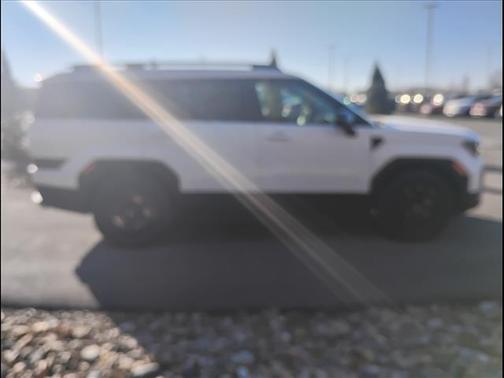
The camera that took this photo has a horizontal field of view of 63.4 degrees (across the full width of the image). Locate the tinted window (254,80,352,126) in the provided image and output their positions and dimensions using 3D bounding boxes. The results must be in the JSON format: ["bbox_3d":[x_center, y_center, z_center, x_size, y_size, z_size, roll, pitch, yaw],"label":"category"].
[{"bbox_3d":[0.502,-0.824,3.942,0.957,0.435,0.140,-1,12,-4],"label":"tinted window"}]

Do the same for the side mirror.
[{"bbox_3d":[0.867,-0.598,3.779,0.180,0.210,0.240,-1,12,-4],"label":"side mirror"}]

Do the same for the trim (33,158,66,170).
[{"bbox_3d":[-1.903,-0.230,3.833,0.310,0.114,0.120,-1,12,-4],"label":"trim"}]

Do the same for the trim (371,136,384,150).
[{"bbox_3d":[1.222,-0.443,3.969,0.139,0.136,0.050,-1,12,-4],"label":"trim"}]

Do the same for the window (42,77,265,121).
[{"bbox_3d":[-0.949,-0.834,3.851,2.105,0.406,0.160,-1,12,-4],"label":"window"}]

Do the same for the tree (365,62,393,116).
[{"bbox_3d":[8.444,-6.623,27.000,2.000,3.600,2.000,0,12,0],"label":"tree"}]

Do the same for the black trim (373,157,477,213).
[{"bbox_3d":[1.760,-0.031,4.124,1.106,0.558,0.200,-1,12,-4],"label":"black trim"}]

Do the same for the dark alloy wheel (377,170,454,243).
[{"bbox_3d":[1.669,0.159,4.199,0.750,0.750,0.250,-1,12,-4],"label":"dark alloy wheel"}]

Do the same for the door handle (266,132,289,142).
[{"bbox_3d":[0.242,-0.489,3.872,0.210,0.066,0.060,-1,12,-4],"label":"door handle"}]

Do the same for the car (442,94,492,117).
[{"bbox_3d":[15.665,-6.006,29.500,1.880,1.600,4.600,10,16,39],"label":"car"}]

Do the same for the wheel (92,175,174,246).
[{"bbox_3d":[-1.139,0.187,4.015,0.750,0.750,0.250,-1,12,-4],"label":"wheel"}]

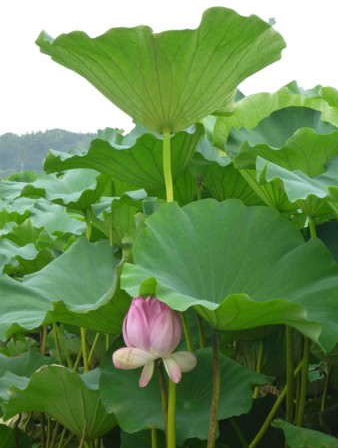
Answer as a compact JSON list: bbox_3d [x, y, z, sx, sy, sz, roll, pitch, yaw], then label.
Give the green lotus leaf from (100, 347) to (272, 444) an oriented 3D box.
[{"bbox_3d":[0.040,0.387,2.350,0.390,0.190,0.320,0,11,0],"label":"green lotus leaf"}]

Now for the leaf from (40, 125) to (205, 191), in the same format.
[{"bbox_3d":[-0.111,-0.164,2.600,0.400,0.165,0.350,0,3,0],"label":"leaf"}]

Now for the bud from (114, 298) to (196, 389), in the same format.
[{"bbox_3d":[-0.026,0.212,1.880,0.150,0.165,0.135,0,3,0],"label":"bud"}]

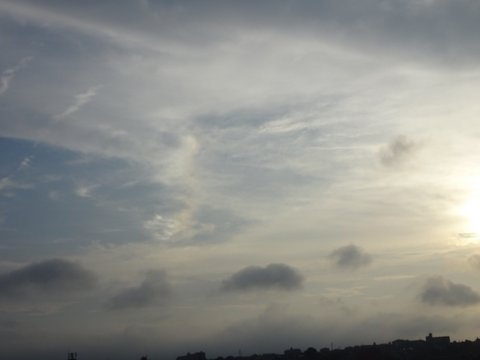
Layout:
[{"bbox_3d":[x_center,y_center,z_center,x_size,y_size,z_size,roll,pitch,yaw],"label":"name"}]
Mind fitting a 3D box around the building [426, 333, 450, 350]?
[{"bbox_3d":[191.726,157.139,754.866,23.000,17.000,14.000,-4,-14,17],"label":"building"}]

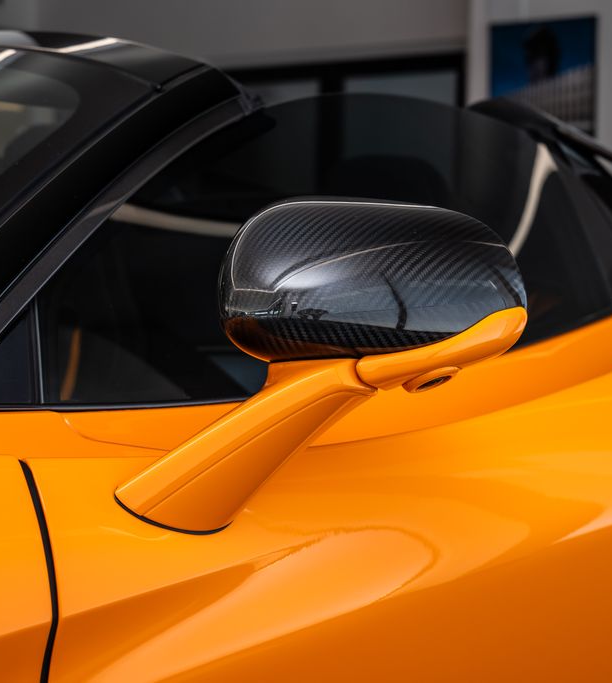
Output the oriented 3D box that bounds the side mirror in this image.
[{"bbox_3d":[0.014,0.019,1.302,0.280,0.270,0.225,3,5,40],"label":"side mirror"}]

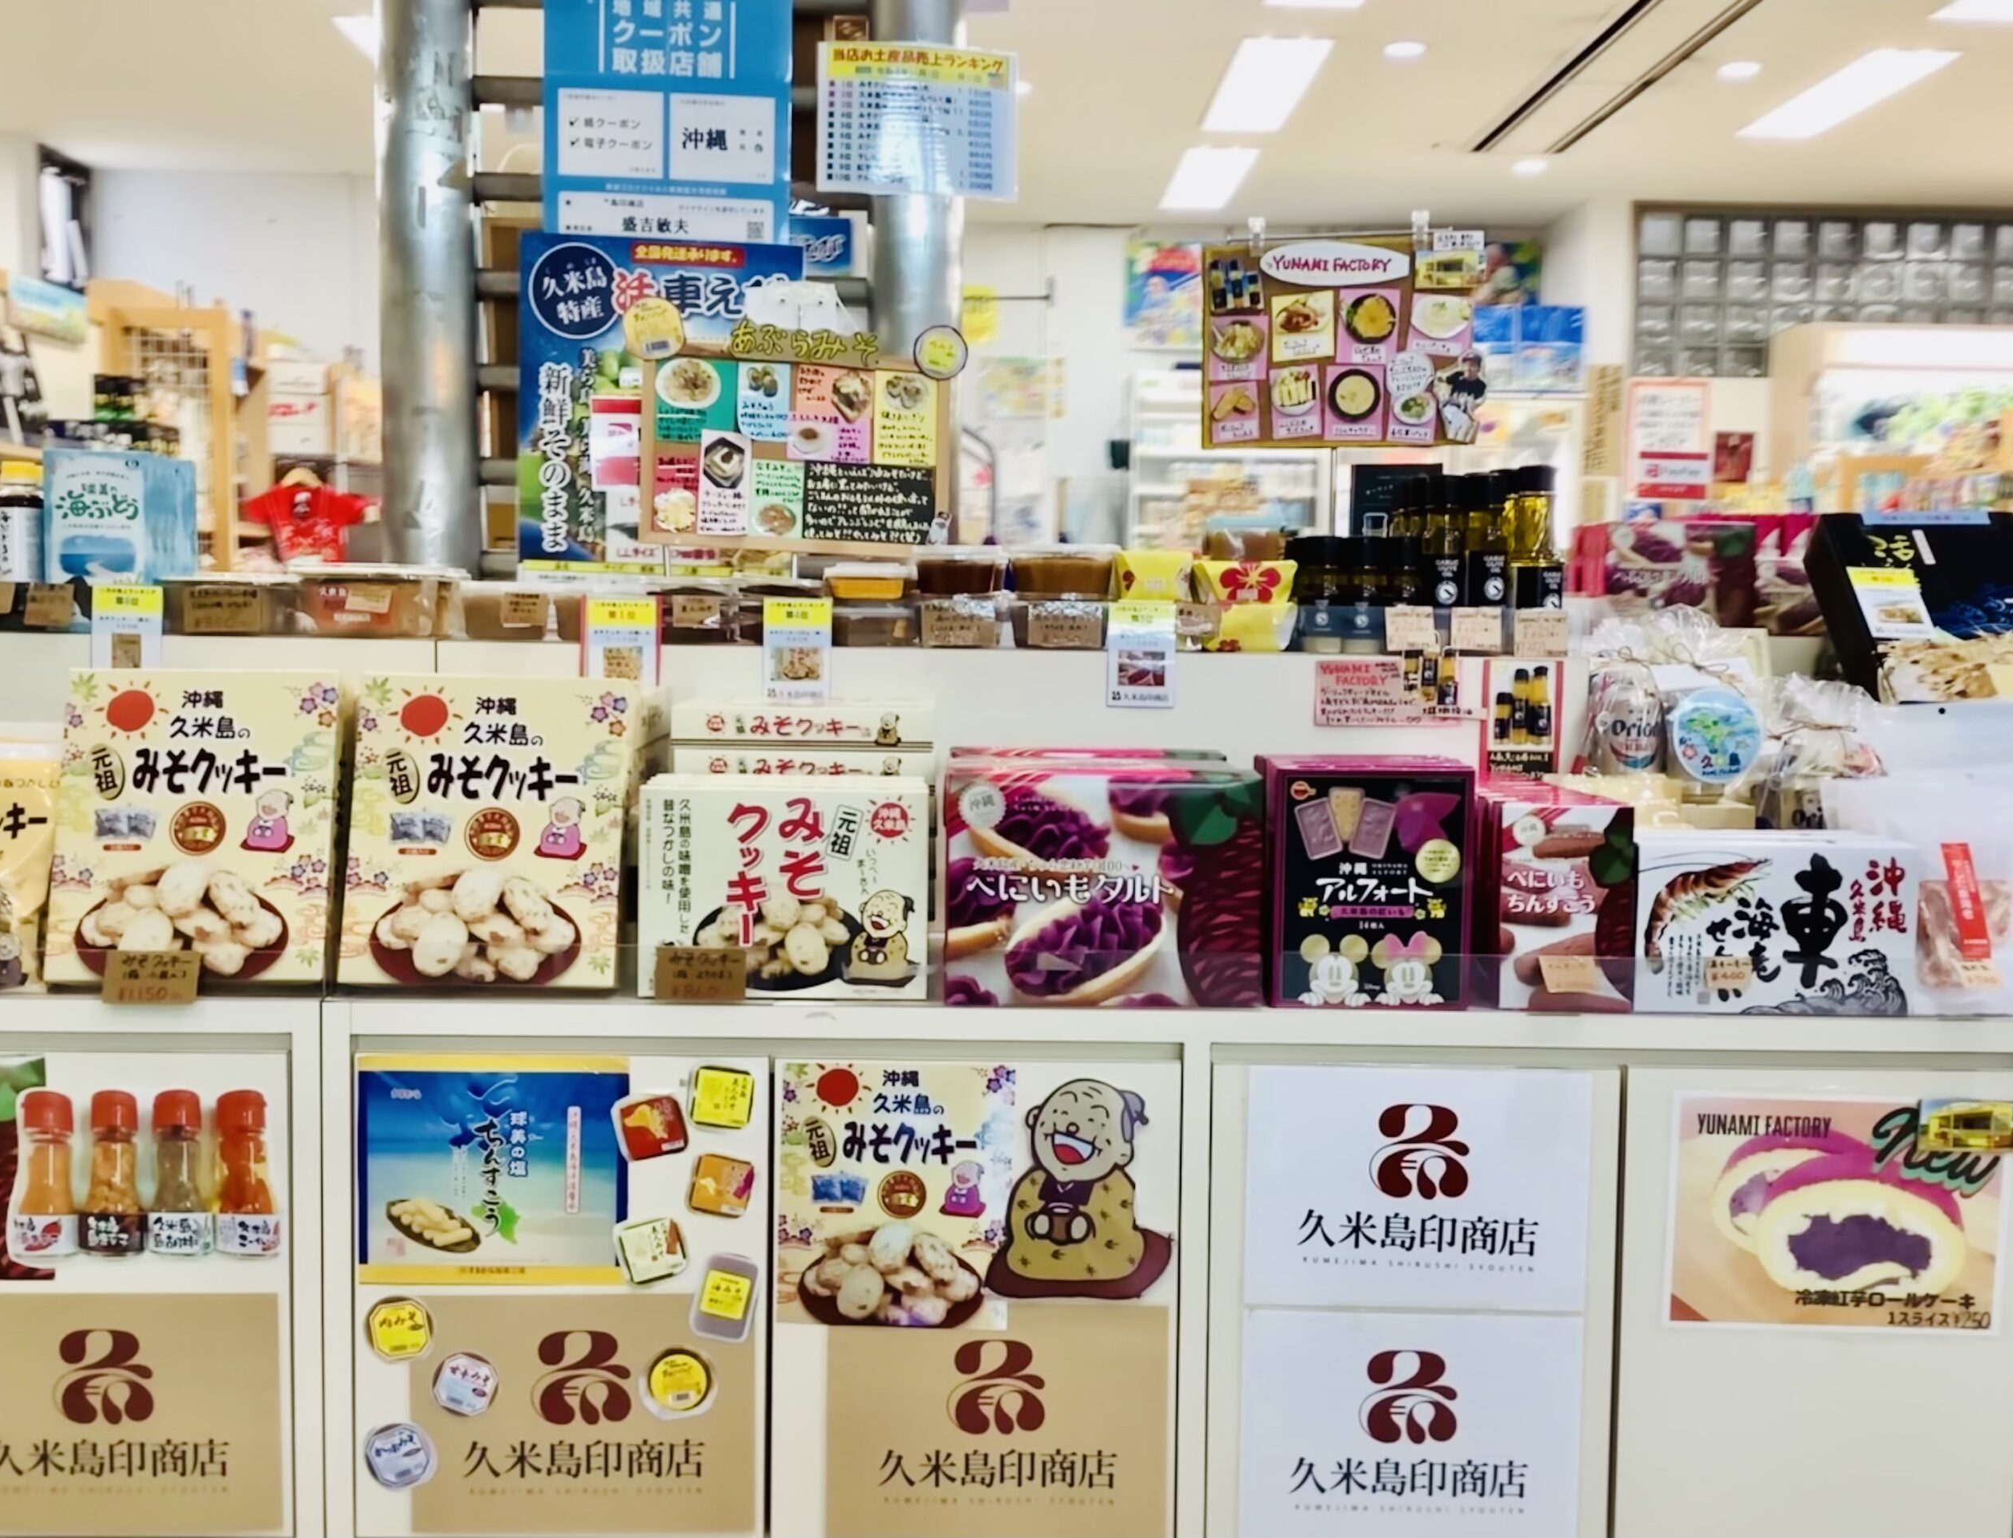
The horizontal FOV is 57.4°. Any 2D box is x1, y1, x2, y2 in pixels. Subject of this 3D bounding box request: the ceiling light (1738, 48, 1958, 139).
[{"bbox_3d":[3.051,-2.475,6.721,0.310,0.050,1.100,0,3,-3],"label":"ceiling light"}]

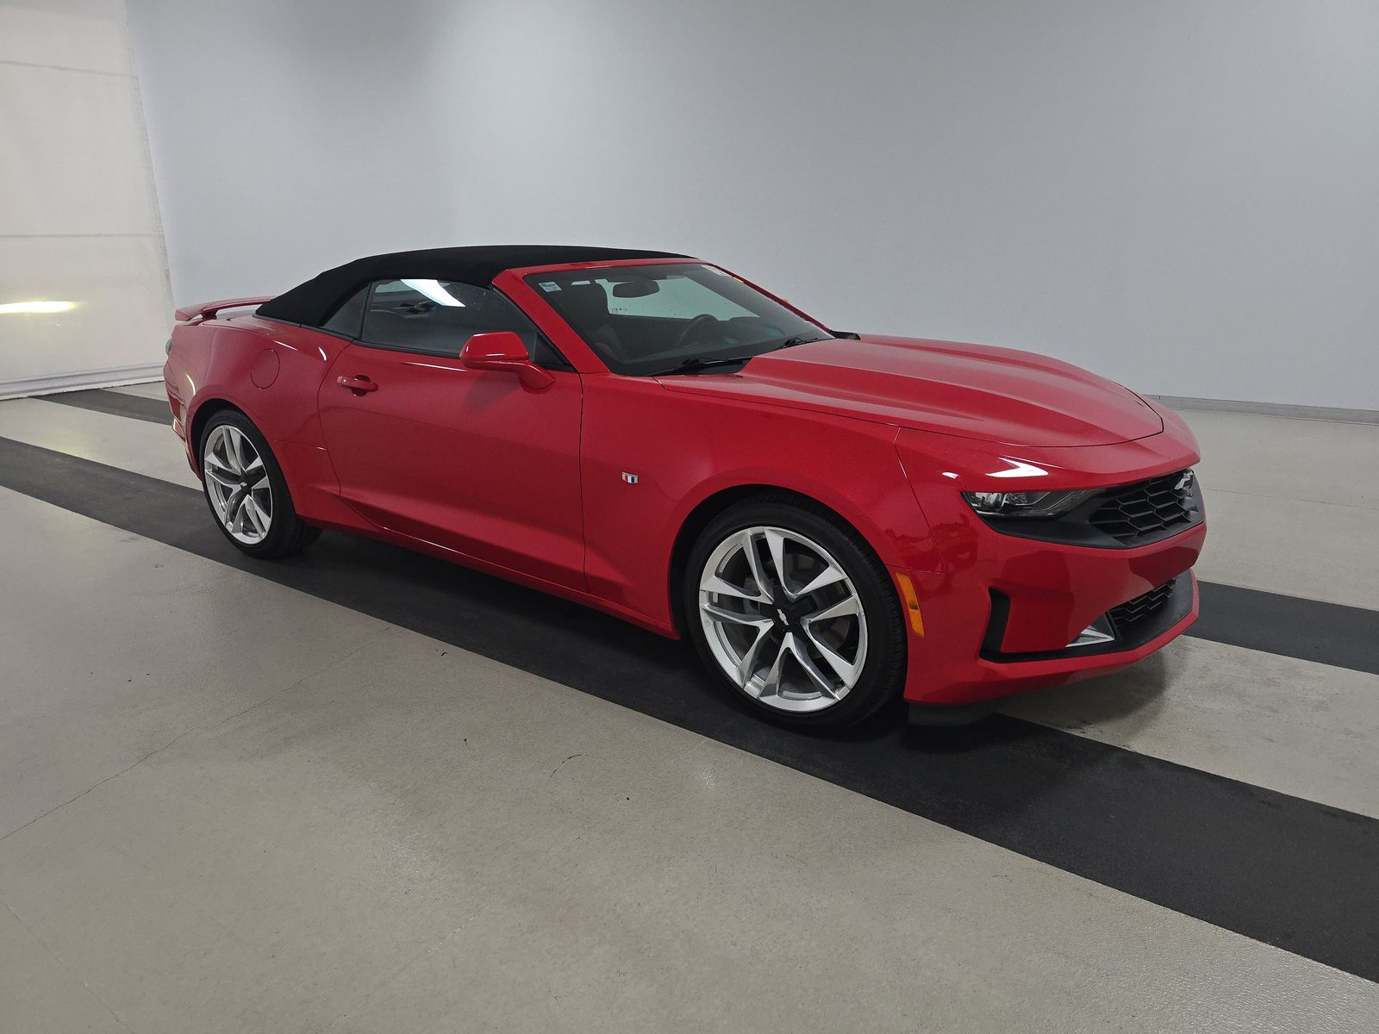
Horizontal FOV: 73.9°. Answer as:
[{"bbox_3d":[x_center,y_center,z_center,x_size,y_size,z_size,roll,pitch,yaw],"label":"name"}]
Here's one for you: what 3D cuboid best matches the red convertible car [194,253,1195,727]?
[{"bbox_3d":[-0.430,-0.474,4.015,4.784,1.345,1.920,11,21,33],"label":"red convertible car"}]

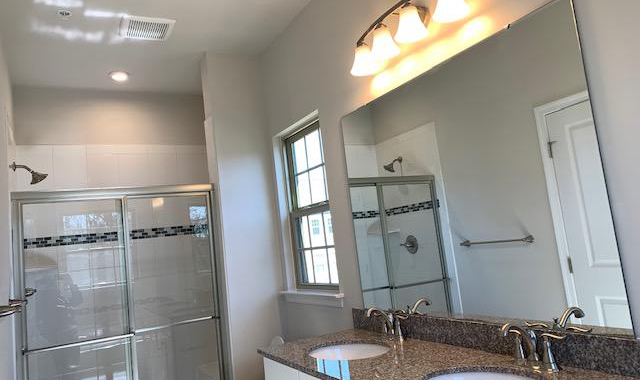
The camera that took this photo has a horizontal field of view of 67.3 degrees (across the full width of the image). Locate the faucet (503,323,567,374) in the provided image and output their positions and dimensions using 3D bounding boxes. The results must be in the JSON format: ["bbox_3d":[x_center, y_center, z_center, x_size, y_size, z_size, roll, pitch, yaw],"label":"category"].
[{"bbox_3d":[0.634,0.479,1.492,0.156,0.149,0.221,-3,-7,-29],"label":"faucet"}]

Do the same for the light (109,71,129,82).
[{"bbox_3d":[-1.496,-0.844,3.581,0.153,0.025,0.153,-3,-7,-29],"label":"light"}]

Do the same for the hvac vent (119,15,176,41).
[{"bbox_3d":[-1.040,-0.976,2.873,0.277,0.027,0.280,-3,-7,-29],"label":"hvac vent"}]

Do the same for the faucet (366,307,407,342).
[{"bbox_3d":[0.280,0.596,2.157,0.153,0.149,0.221,-3,-7,-29],"label":"faucet"}]

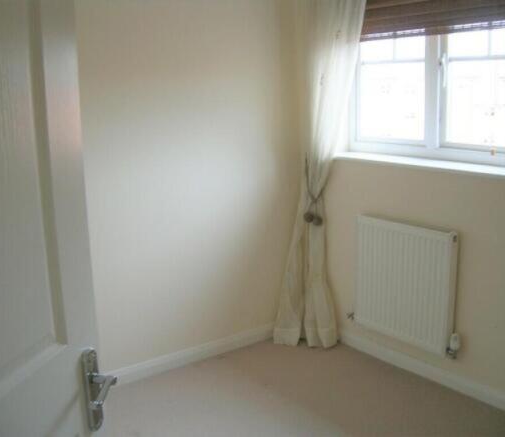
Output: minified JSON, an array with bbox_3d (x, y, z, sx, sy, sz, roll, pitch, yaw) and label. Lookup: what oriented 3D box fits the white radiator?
[{"bbox_3d":[0.767,0.322,2.994,0.068,0.600,0.590,-10,14,-36],"label":"white radiator"}]

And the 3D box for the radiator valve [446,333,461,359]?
[{"bbox_3d":[0.965,0.606,2.799,0.045,0.110,0.055,-10,14,-36],"label":"radiator valve"}]

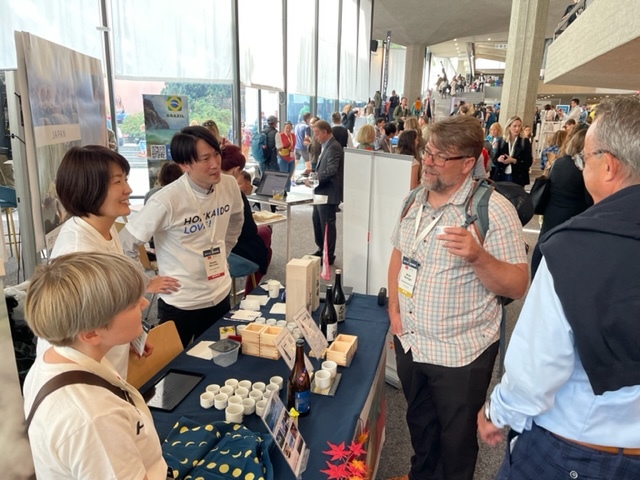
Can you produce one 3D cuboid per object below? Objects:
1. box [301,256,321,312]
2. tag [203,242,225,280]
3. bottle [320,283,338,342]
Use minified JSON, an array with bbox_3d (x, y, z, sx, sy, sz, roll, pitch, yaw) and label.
[{"bbox_3d":[-0.059,0.248,2.741,0.097,0.295,0.102,5,14,15],"label":"box"},{"bbox_3d":[-0.503,0.112,2.285,0.092,0.145,0.010,-16,12,-39],"label":"tag"},{"bbox_3d":[0.050,0.355,2.326,0.081,0.285,0.081,1,13,0],"label":"bottle"}]

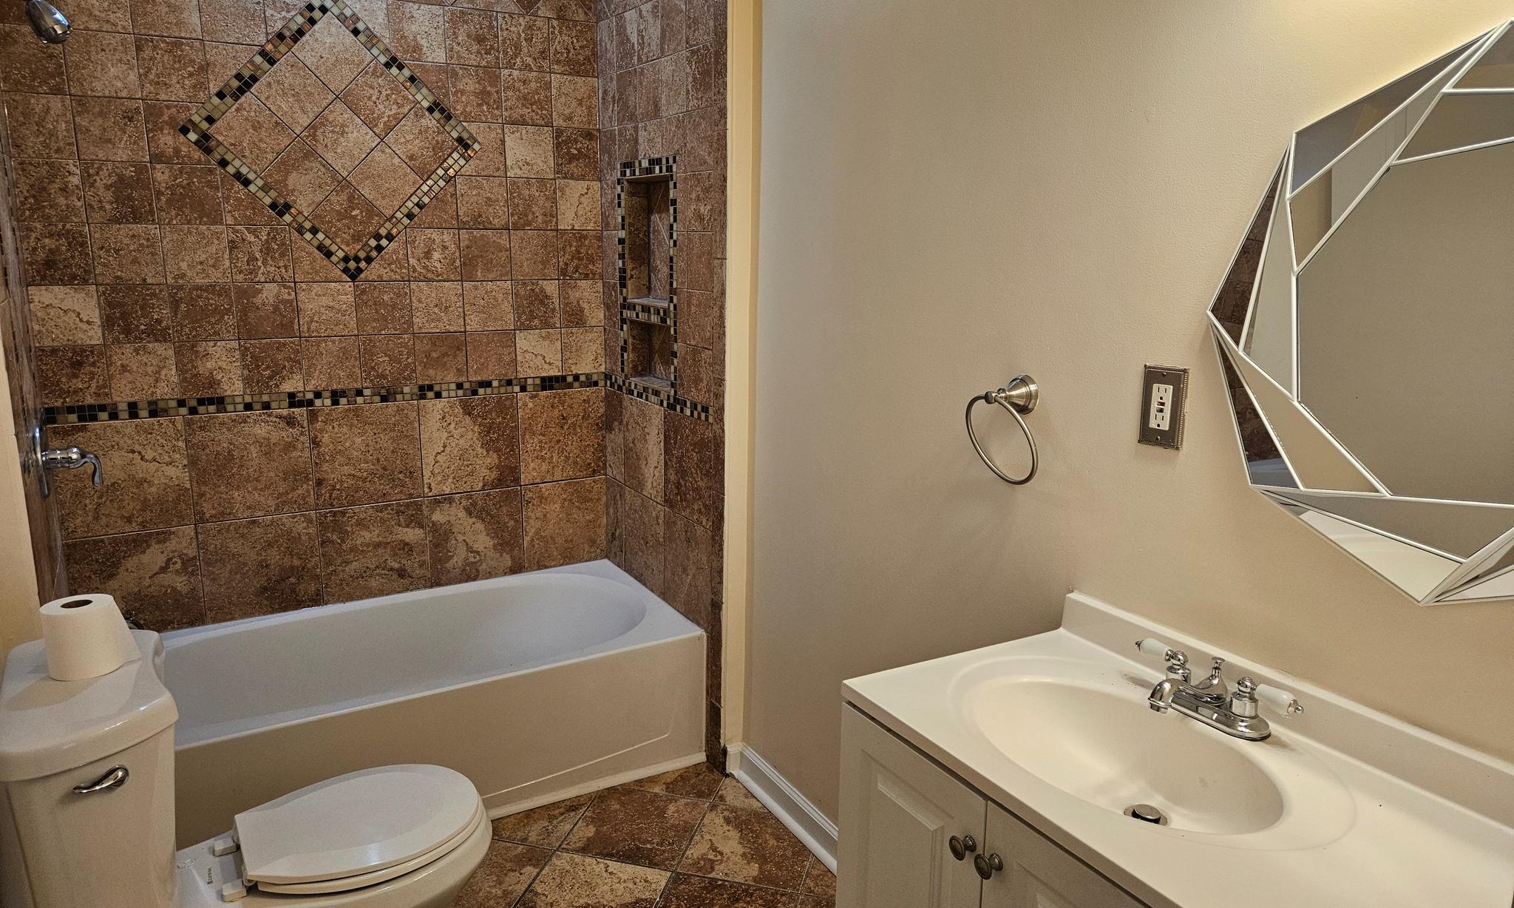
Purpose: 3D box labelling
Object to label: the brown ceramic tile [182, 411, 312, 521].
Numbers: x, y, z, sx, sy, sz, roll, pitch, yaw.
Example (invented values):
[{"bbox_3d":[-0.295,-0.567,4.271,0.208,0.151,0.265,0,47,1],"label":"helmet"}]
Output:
[{"bbox_3d":[-1.403,0.032,2.796,0.300,0.300,0.010,-7,14,-30],"label":"brown ceramic tile"}]

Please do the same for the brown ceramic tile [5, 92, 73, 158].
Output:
[{"bbox_3d":[-1.738,-0.792,2.439,0.131,0.151,0.010,-7,15,-30],"label":"brown ceramic tile"}]

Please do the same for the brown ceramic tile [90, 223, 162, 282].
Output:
[{"bbox_3d":[-1.623,-0.514,2.596,0.152,0.150,0.010,-7,14,-29],"label":"brown ceramic tile"}]

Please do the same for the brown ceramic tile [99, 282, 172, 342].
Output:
[{"bbox_3d":[-1.620,-0.362,2.623,0.149,0.149,0.009,-7,14,-29],"label":"brown ceramic tile"}]

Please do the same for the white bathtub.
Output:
[{"bbox_3d":[-0.985,0.706,2.825,1.512,0.390,0.740,-7,14,-29],"label":"white bathtub"}]

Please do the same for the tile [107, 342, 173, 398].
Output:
[{"bbox_3d":[-1.603,-0.208,2.623,0.149,0.149,0.010,-7,14,-30],"label":"tile"}]

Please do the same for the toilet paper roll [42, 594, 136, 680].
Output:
[{"bbox_3d":[-1.099,0.298,1.647,0.110,0.109,0.110,-7,15,-30],"label":"toilet paper roll"}]

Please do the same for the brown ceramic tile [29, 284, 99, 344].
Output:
[{"bbox_3d":[-1.748,-0.348,2.550,0.136,0.149,0.009,-7,14,-29],"label":"brown ceramic tile"}]

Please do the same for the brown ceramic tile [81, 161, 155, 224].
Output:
[{"bbox_3d":[-1.618,-0.662,2.555,0.149,0.149,0.009,-7,14,-29],"label":"brown ceramic tile"}]

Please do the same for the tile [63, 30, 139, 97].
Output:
[{"bbox_3d":[-1.625,-0.966,2.499,0.150,0.151,0.010,-7,14,-29],"label":"tile"}]

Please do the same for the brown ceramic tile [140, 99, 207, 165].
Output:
[{"bbox_3d":[-1.488,-0.824,2.591,0.150,0.152,0.010,-6,13,-29],"label":"brown ceramic tile"}]

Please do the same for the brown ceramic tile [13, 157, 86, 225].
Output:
[{"bbox_3d":[-1.727,-0.639,2.453,0.140,0.149,0.010,-7,14,-30],"label":"brown ceramic tile"}]

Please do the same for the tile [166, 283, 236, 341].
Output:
[{"bbox_3d":[-1.486,-0.378,2.699,0.149,0.149,0.009,-7,14,-29],"label":"tile"}]

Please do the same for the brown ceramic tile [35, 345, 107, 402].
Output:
[{"bbox_3d":[-1.744,-0.199,2.570,0.141,0.147,0.010,-6,13,-29],"label":"brown ceramic tile"}]

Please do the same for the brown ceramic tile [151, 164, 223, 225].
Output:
[{"bbox_3d":[-1.490,-0.678,2.640,0.152,0.150,0.010,-7,14,-29],"label":"brown ceramic tile"}]

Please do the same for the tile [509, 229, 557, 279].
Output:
[{"bbox_3d":[-0.690,-0.618,3.124,0.150,0.150,0.010,-7,14,-29],"label":"tile"}]

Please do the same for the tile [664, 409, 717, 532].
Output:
[{"bbox_3d":[-0.189,0.035,2.815,0.010,0.295,0.295,-6,13,-29],"label":"tile"}]

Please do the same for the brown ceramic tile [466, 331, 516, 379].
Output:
[{"bbox_3d":[-0.819,-0.304,3.091,0.148,0.147,0.010,-6,13,-29],"label":"brown ceramic tile"}]

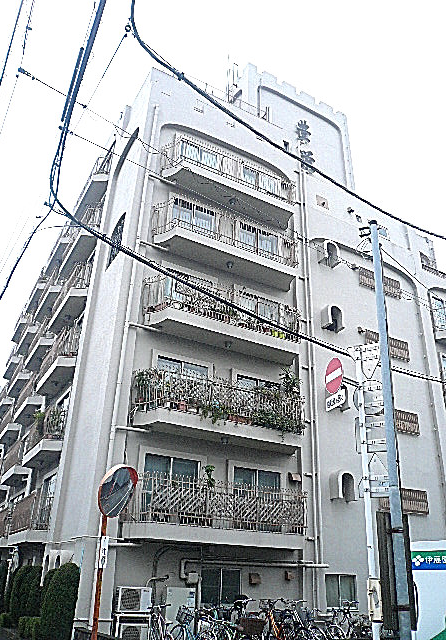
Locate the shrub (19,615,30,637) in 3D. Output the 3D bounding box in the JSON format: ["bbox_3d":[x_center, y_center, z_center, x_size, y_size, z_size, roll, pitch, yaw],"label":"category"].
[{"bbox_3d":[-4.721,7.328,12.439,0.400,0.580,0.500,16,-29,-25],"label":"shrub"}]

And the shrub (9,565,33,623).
[{"bbox_3d":[-5.435,7.555,14.130,0.750,1.600,0.750,15,-29,-26],"label":"shrub"}]

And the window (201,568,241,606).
[{"bbox_3d":[-0.066,7.071,13.706,1.212,0.867,0.120,16,-29,-25],"label":"window"}]

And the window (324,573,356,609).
[{"bbox_3d":[3.482,7.965,15.204,1.216,0.910,0.120,16,-29,-25],"label":"window"}]

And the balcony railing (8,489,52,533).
[{"bbox_3d":[-6.582,6.720,17.793,0.663,1.106,4.264,16,-29,-25],"label":"balcony railing"}]

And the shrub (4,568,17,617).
[{"bbox_3d":[-6.824,8.838,16.647,0.636,1.512,0.648,16,-30,-25],"label":"shrub"}]

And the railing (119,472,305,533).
[{"bbox_3d":[0.056,5.046,13.976,5.525,1.137,0.750,16,-29,-25],"label":"railing"}]

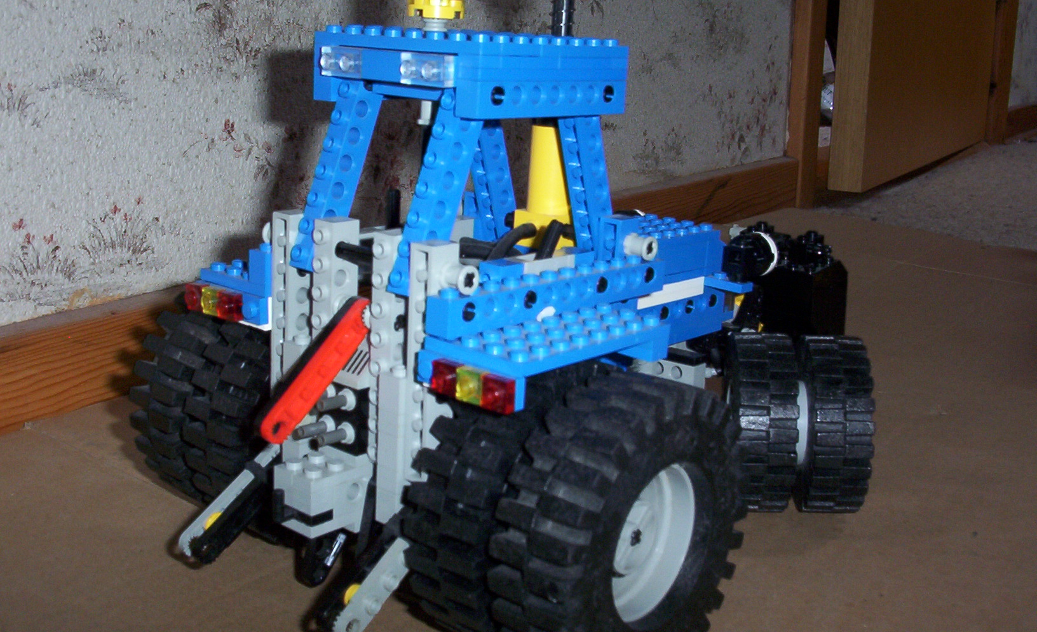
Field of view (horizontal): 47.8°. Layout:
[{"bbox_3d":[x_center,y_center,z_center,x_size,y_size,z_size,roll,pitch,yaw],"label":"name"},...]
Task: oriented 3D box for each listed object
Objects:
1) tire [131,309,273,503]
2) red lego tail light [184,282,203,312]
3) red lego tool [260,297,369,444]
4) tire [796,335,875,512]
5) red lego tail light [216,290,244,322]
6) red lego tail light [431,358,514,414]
[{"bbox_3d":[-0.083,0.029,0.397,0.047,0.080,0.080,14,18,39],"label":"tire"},{"bbox_3d":[-0.097,-0.005,0.354,0.008,0.008,0.005,14,18,38],"label":"red lego tail light"},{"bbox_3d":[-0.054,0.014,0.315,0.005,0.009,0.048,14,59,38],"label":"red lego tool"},{"bbox_3d":[0.110,0.039,0.421,0.021,0.062,0.062,4,14,6],"label":"tire"},{"bbox_3d":[-0.085,-0.003,0.344,0.008,0.008,0.005,14,18,38],"label":"red lego tail light"},{"bbox_3d":[-0.012,0.017,0.282,0.024,0.008,0.005,17,19,37],"label":"red lego tail light"}]

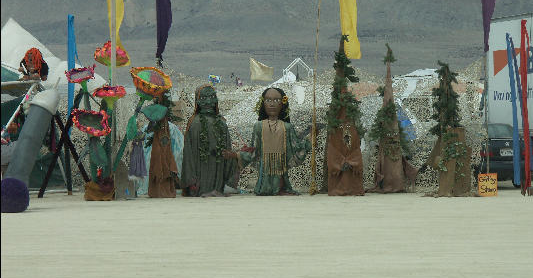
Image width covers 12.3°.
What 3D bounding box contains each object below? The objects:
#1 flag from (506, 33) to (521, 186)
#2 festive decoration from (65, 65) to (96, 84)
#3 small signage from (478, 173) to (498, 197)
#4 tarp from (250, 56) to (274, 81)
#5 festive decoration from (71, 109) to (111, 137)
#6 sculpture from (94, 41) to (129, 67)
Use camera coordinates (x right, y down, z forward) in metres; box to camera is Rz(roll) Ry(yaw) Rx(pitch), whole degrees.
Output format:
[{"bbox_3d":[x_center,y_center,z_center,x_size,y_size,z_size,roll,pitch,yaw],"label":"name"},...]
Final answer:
[{"bbox_3d":[4.811,-0.575,48.300,0.140,2.961,0.100,-4,1,0],"label":"flag"},{"bbox_3d":[-3.473,-1.204,46.300,0.588,0.336,0.480,0,1,0],"label":"festive decoration"},{"bbox_3d":[4.285,0.892,47.900,0.371,0.456,0.040,0,1,0],"label":"small signage"},{"bbox_3d":[-0.116,-2.018,72.000,0.700,0.680,0.150,0,1,0],"label":"tarp"},{"bbox_3d":[-3.268,-0.288,46.100,0.734,0.521,0.500,0,1,0],"label":"festive decoration"},{"bbox_3d":[-2.879,-1.591,46.300,0.654,0.504,0.580,0,1,0],"label":"sculpture"}]

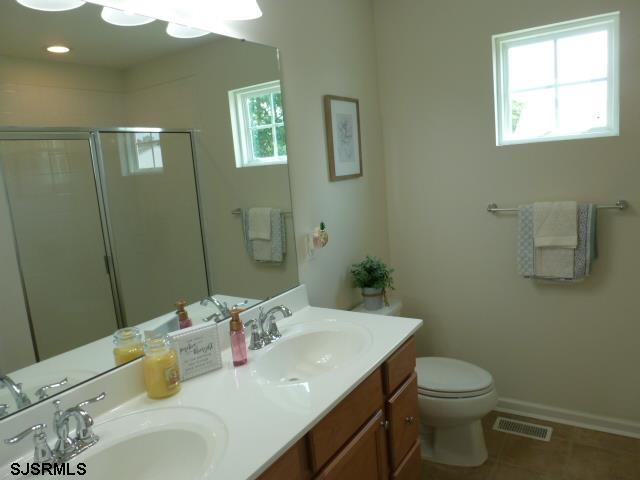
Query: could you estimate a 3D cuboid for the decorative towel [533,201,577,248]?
[{"bbox_3d":[1.208,-0.076,2.277,0.193,0.240,0.060,1,10,33],"label":"decorative towel"}]

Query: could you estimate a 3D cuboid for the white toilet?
[{"bbox_3d":[0.561,0.743,2.389,0.740,0.740,0.430,1,10,33],"label":"white toilet"}]

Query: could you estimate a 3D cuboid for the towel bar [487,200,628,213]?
[{"bbox_3d":[1.210,-0.171,2.299,0.640,0.045,0.075,1,10,33],"label":"towel bar"}]

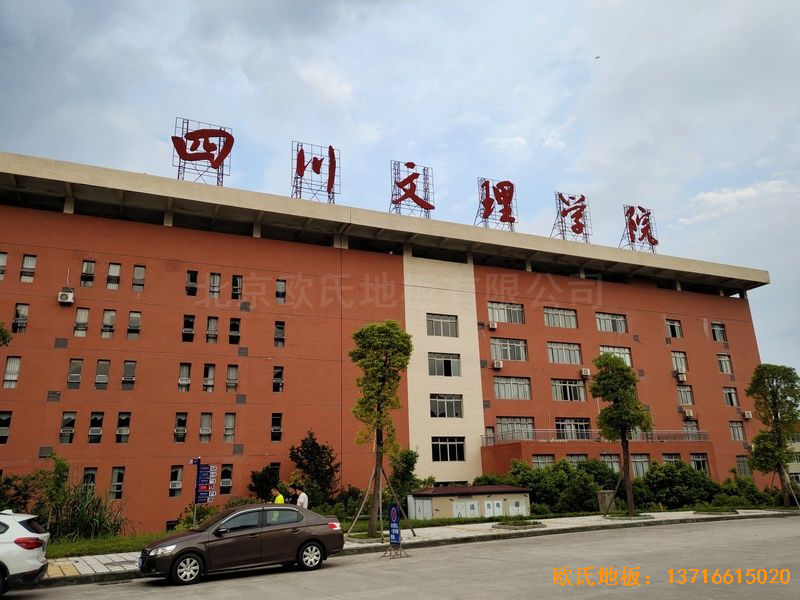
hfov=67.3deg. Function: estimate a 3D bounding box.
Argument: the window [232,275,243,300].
[{"bbox_3d":[-12.923,-0.995,47.817,0.770,2.051,0.200,5,-18,-22],"label":"window"}]

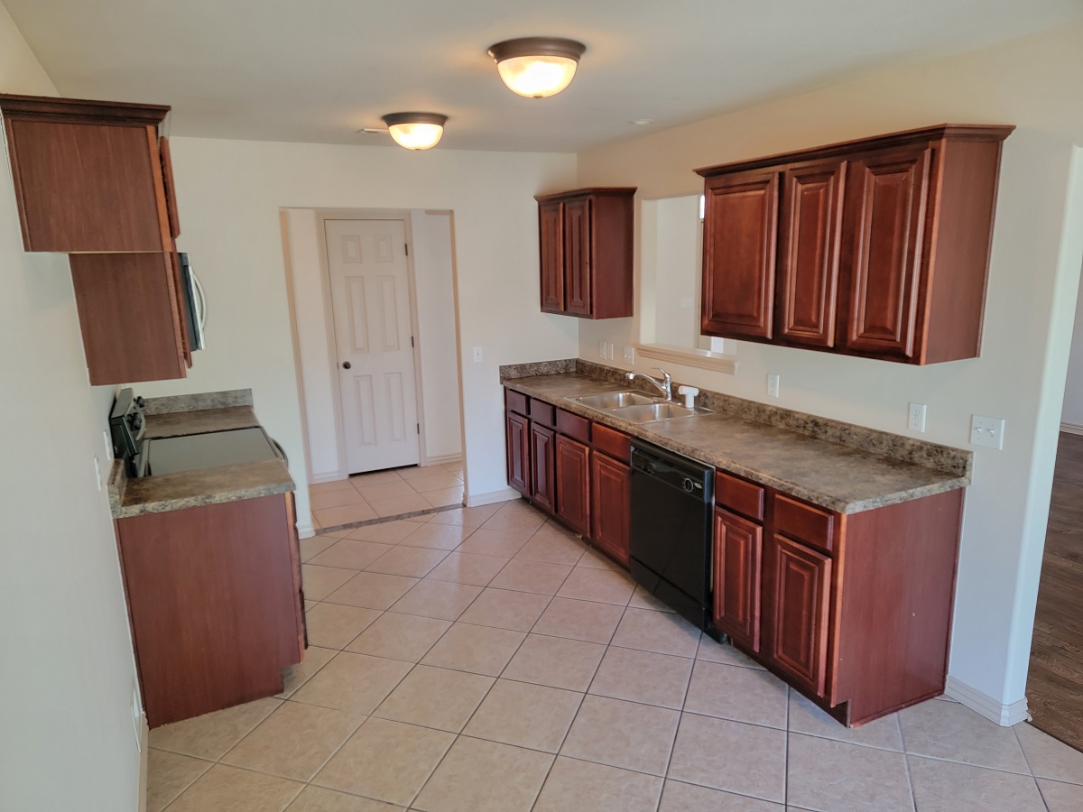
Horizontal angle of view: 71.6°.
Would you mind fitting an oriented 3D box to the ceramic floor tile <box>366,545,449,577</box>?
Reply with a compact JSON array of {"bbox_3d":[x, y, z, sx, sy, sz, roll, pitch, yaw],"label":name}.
[{"bbox_3d":[-0.795,0.930,4.481,0.392,0.010,0.392,3,13,19],"label":"ceramic floor tile"}]

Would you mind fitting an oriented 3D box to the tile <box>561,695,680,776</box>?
[{"bbox_3d":[0.310,1.253,2.871,0.392,0.010,0.392,3,13,19],"label":"tile"}]

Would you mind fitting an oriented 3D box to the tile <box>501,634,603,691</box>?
[{"bbox_3d":[0.066,1.158,3.394,0.392,0.010,0.392,3,13,19],"label":"tile"}]

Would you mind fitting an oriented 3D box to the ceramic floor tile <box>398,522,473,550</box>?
[{"bbox_3d":[-0.669,0.853,4.864,0.394,0.010,0.394,3,13,19],"label":"ceramic floor tile"}]

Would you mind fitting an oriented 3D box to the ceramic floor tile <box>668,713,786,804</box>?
[{"bbox_3d":[0.688,1.278,2.752,0.394,0.010,0.394,3,13,19],"label":"ceramic floor tile"}]

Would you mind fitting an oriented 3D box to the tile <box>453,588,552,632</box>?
[{"bbox_3d":[-0.177,1.054,3.874,0.395,0.010,0.395,3,13,19],"label":"tile"}]

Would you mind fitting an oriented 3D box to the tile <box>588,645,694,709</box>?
[{"bbox_3d":[0.442,1.177,3.260,0.392,0.010,0.392,3,13,19],"label":"tile"}]

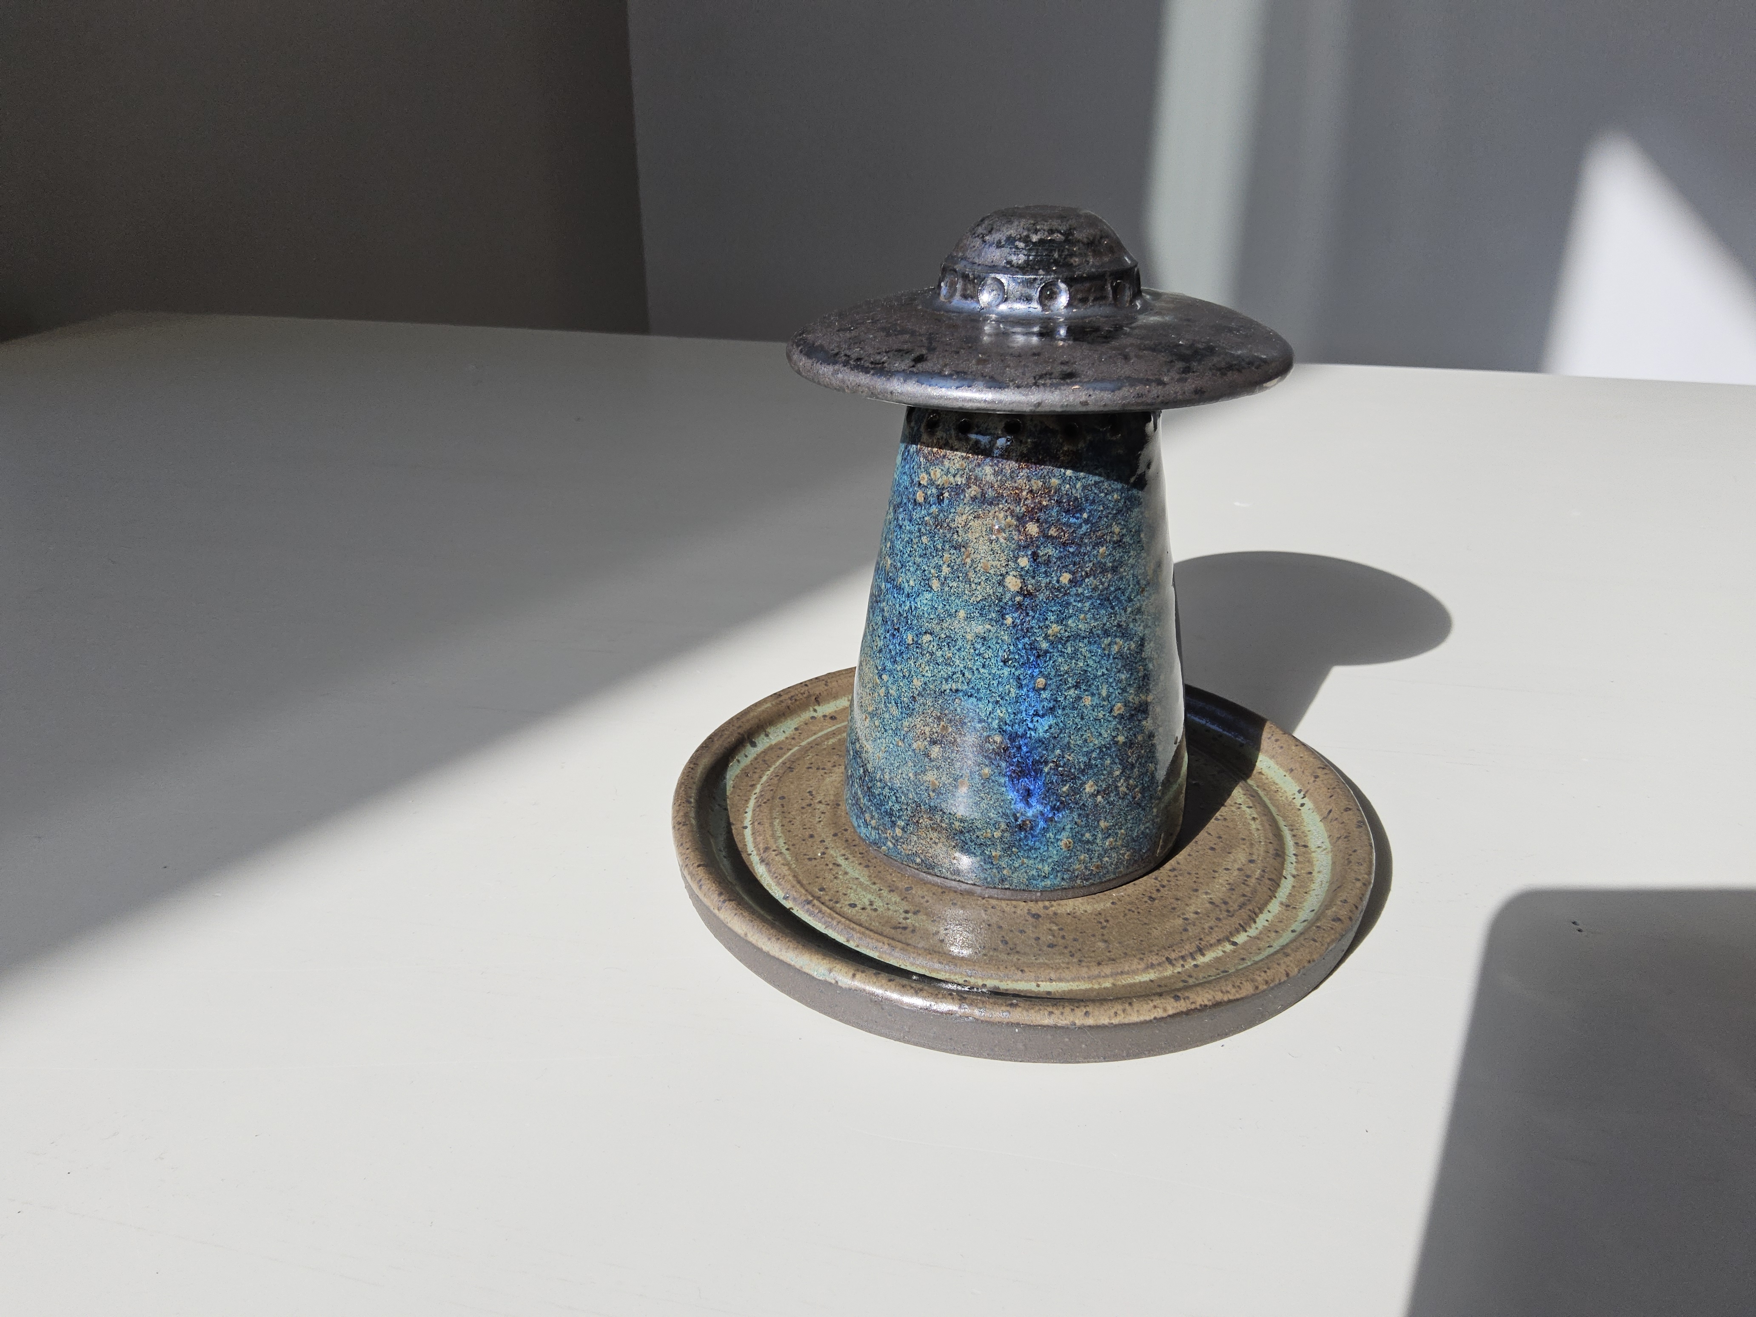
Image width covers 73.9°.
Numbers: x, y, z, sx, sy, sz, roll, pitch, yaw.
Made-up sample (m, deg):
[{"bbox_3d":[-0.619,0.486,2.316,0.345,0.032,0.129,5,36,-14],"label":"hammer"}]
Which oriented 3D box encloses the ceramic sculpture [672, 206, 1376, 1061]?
[{"bbox_3d":[0.029,-0.020,0.231,0.148,0.128,0.148,3,25,7],"label":"ceramic sculpture"}]

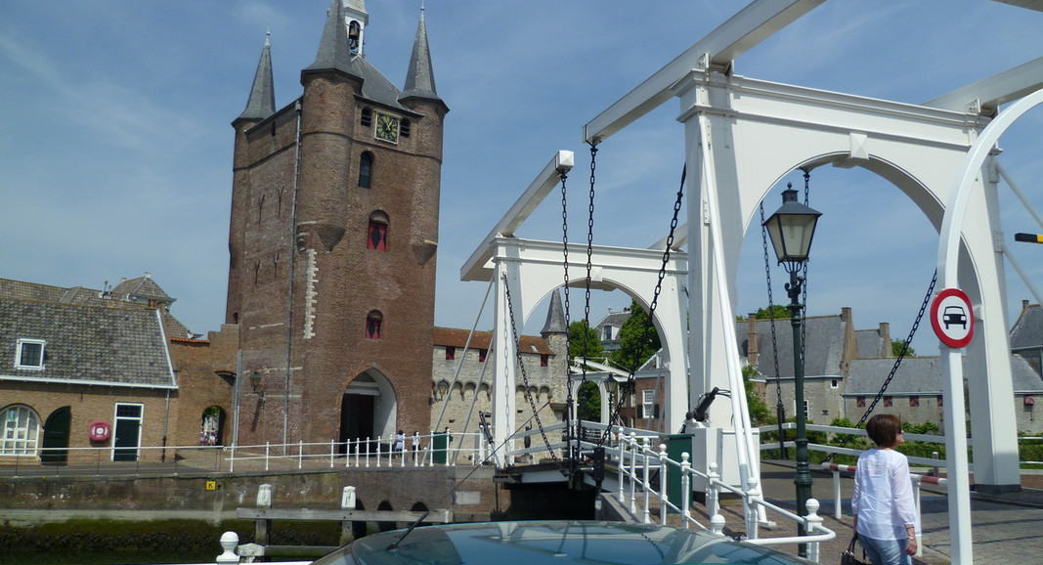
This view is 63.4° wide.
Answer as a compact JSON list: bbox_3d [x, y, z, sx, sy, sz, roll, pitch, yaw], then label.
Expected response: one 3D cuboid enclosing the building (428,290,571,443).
[{"bbox_3d":[-3.193,5.839,56.382,11.300,10.600,6.000,8,-11,-39],"label":"building"}]

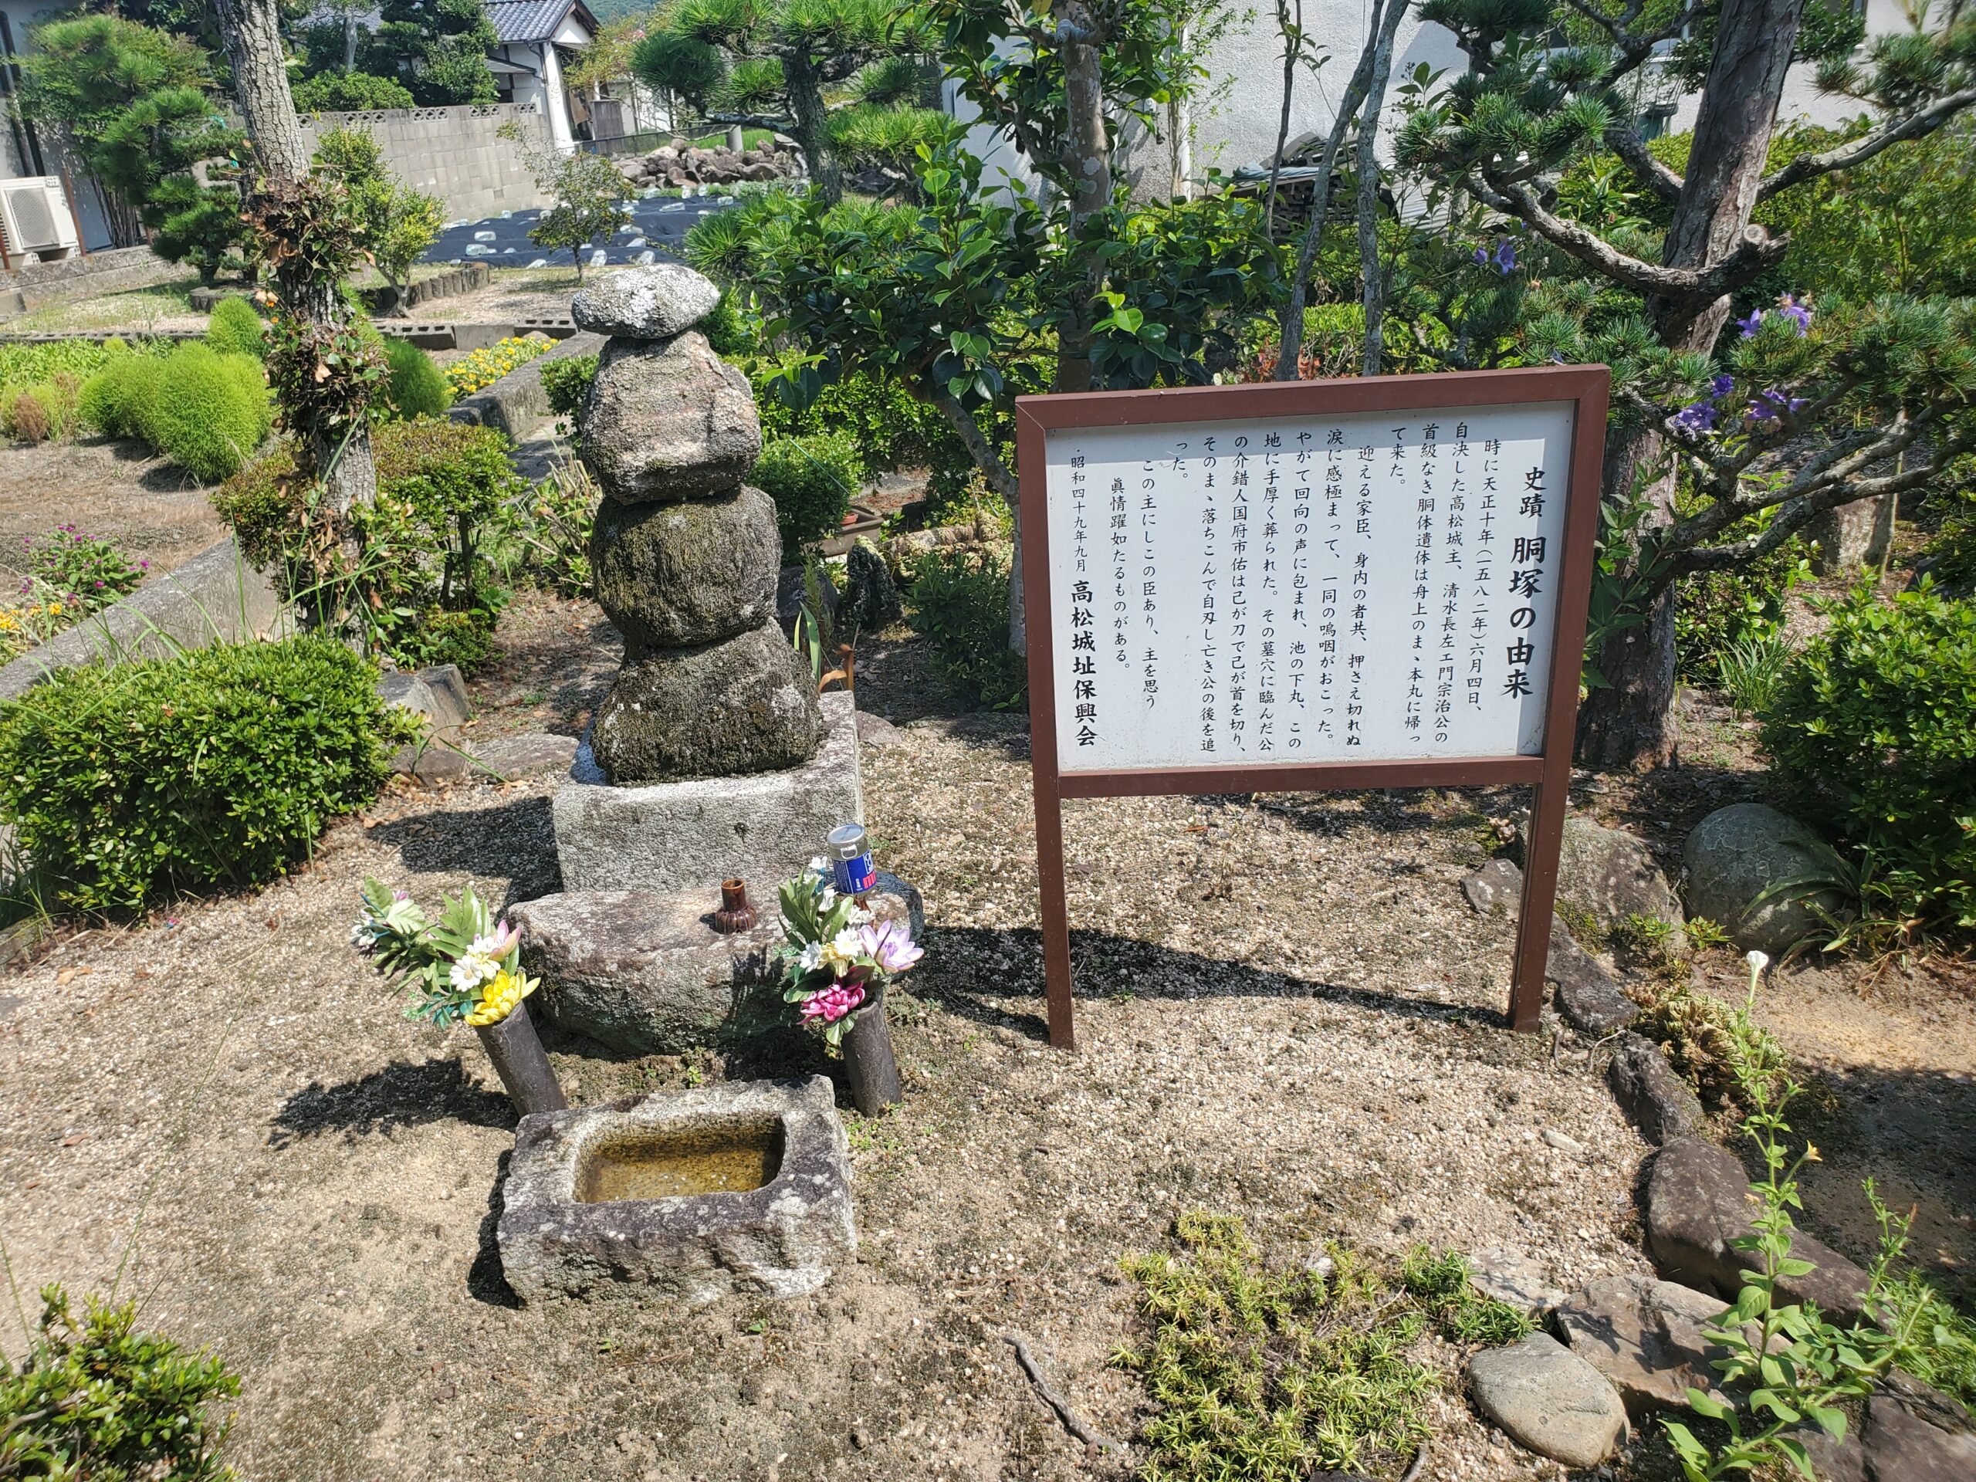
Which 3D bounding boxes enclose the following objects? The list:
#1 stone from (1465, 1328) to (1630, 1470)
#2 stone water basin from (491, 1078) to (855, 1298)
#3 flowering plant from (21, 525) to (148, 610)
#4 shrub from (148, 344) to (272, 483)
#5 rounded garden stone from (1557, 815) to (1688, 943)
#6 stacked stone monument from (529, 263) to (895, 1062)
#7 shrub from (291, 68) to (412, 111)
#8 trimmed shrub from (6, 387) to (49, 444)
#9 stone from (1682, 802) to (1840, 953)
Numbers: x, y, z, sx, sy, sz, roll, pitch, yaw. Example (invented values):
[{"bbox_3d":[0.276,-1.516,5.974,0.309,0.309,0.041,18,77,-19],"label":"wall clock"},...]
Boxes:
[{"bbox_3d":[0.615,0.727,1.642,0.140,0.105,0.170,-18,28,-29],"label":"stone"},{"bbox_3d":[-0.402,0.612,1.997,0.455,0.140,0.285,-6,24,-5],"label":"stone water basin"},{"bbox_3d":[-2.307,-0.443,3.790,0.290,0.230,0.270,-4,24,0],"label":"flowering plant"},{"bbox_3d":[-2.640,-1.113,5.050,0.390,0.460,0.380,-4,24,0],"label":"shrub"},{"bbox_3d":[1.058,0.240,2.530,0.250,0.225,0.210,-4,24,0],"label":"rounded garden stone"},{"bbox_3d":[-0.476,-0.153,2.417,0.600,1.200,0.580,-4,24,0],"label":"stacked stone monument"},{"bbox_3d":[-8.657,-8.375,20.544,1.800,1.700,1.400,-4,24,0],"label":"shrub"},{"bbox_3d":[-3.856,-1.309,5.967,0.150,0.225,0.145,-4,24,0],"label":"trimmed shrub"},{"bbox_3d":[1.290,0.228,2.485,0.250,0.250,0.235,-4,24,0],"label":"stone"}]

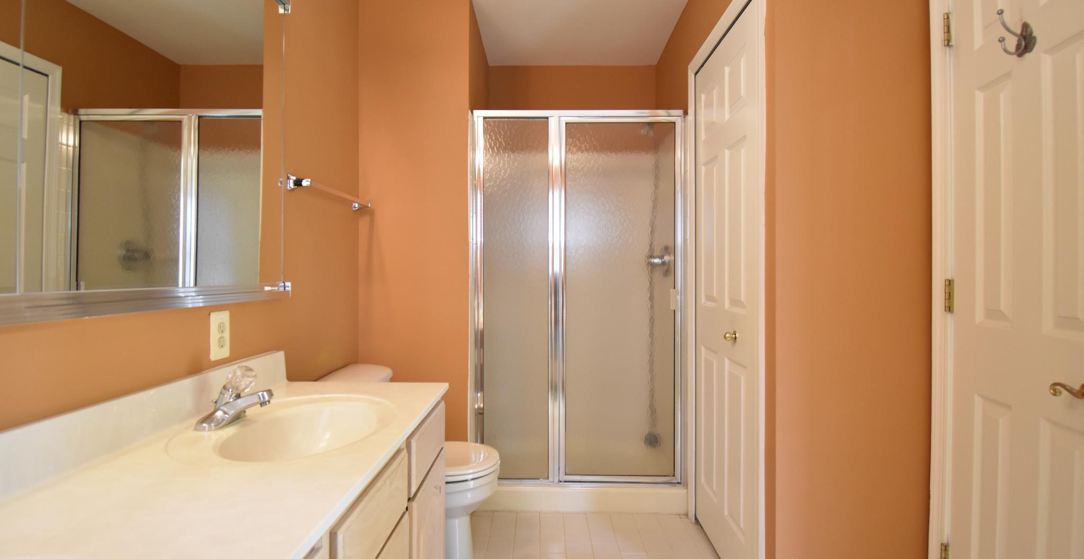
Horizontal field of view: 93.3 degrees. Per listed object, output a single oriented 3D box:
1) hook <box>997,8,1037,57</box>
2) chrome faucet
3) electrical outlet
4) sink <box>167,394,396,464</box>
[{"bbox_3d":[1.041,-0.547,1.133,0.057,0.108,0.060,0,0,12],"label":"hook"},{"bbox_3d":[-0.697,0.266,1.195,0.144,0.131,0.147,0,0,0],"label":"chrome faucet"},{"bbox_3d":[-0.844,0.147,1.346,0.008,0.124,0.079,0,0,0],"label":"electrical outlet"},{"bbox_3d":[-0.550,0.401,1.206,0.382,0.140,0.550,0,0,0],"label":"sink"}]

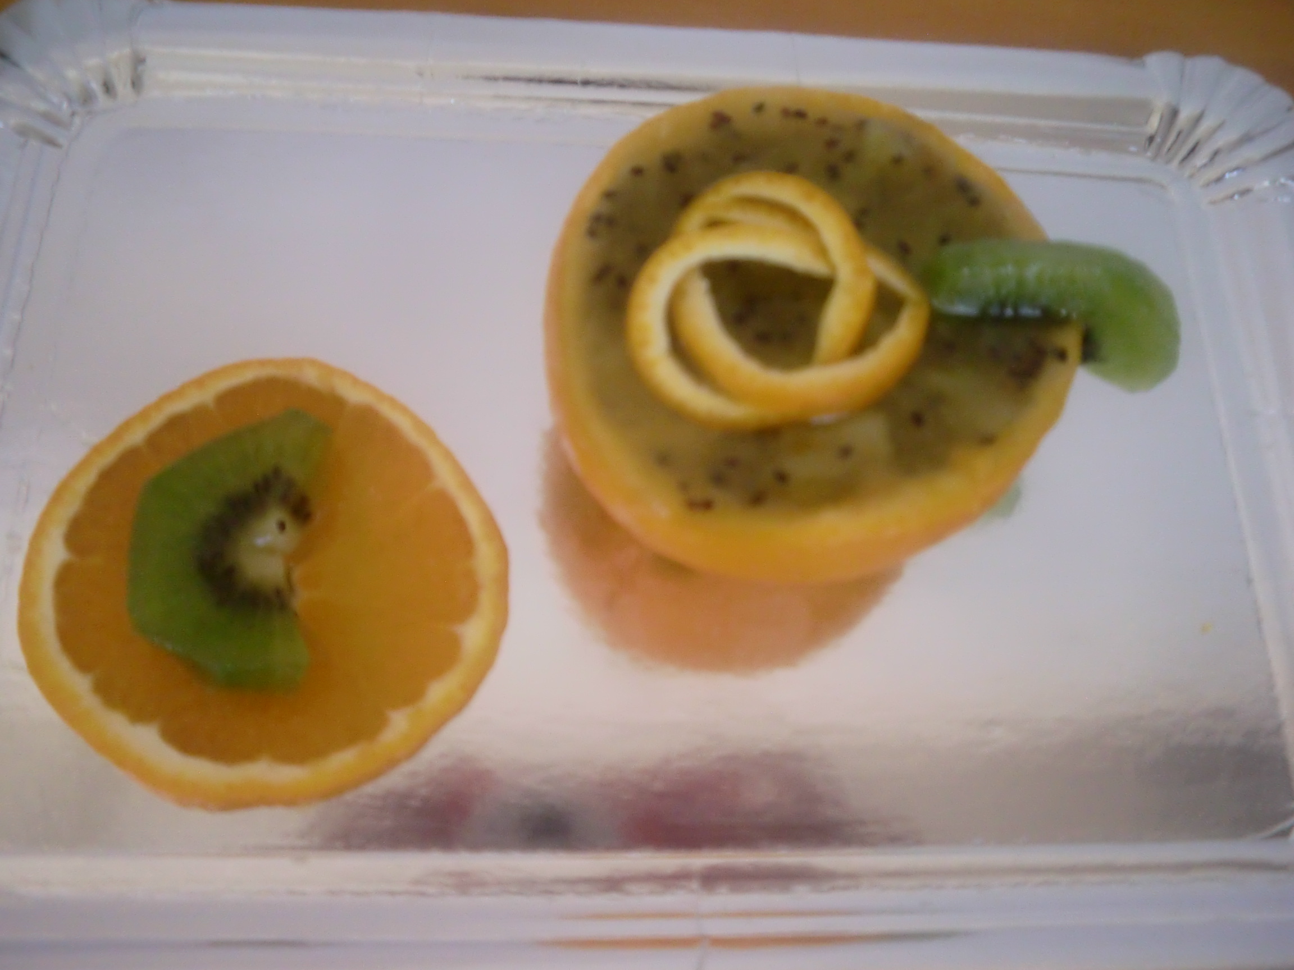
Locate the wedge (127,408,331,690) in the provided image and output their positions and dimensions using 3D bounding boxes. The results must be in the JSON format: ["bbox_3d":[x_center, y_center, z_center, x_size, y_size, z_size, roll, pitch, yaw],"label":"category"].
[{"bbox_3d":[-0.069,0.010,0.172,0.028,0.009,0.046,2,71,-5],"label":"wedge"}]

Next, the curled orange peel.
[{"bbox_3d":[0.020,-0.028,0.160,0.046,0.016,0.040,2,71,-5],"label":"curled orange peel"}]

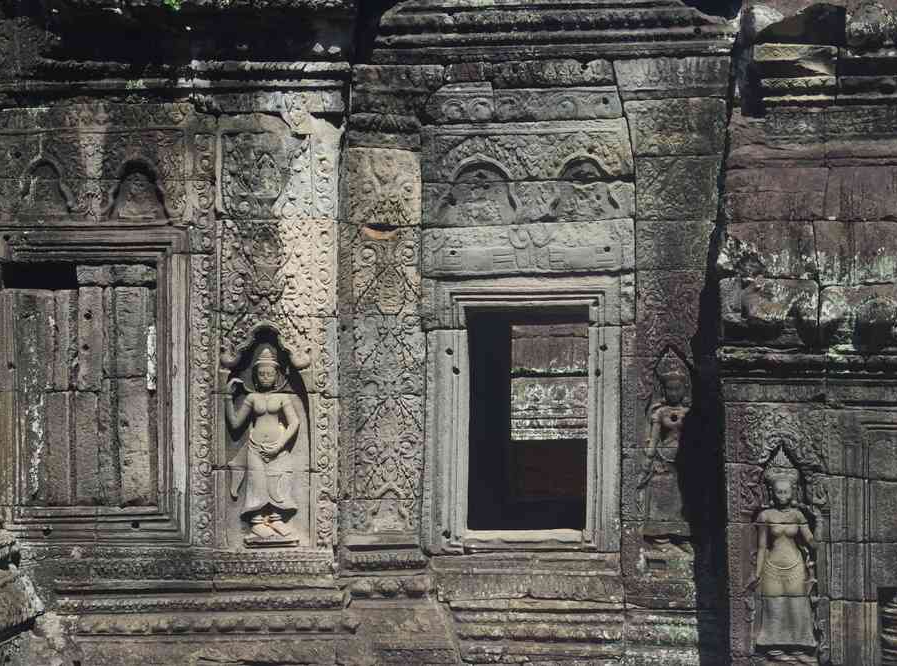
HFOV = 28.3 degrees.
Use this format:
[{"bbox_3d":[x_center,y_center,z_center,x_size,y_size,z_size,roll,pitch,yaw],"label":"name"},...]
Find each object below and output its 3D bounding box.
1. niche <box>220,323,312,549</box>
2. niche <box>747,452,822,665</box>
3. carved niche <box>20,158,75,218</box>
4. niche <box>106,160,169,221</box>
[{"bbox_3d":[-0.835,0.468,8.100,0.417,1.025,0.160,0,0,2],"label":"niche"},{"bbox_3d":[1.448,1.002,7.700,0.302,0.858,0.150,0,0,2],"label":"niche"},{"bbox_3d":[-1.843,-0.662,8.140,0.247,0.274,0.090,0,0,2],"label":"carved niche"},{"bbox_3d":[-1.422,-0.652,8.120,0.292,0.273,0.090,0,0,2],"label":"niche"}]

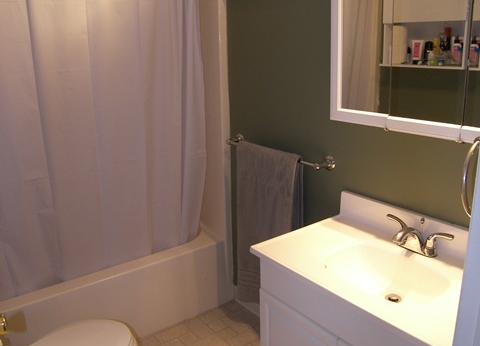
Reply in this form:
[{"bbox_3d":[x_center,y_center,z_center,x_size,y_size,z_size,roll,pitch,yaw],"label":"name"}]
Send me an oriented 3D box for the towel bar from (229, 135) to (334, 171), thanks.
[{"bbox_3d":[0.159,-0.103,2.061,0.086,0.056,0.668,-13,20,-35],"label":"towel bar"}]

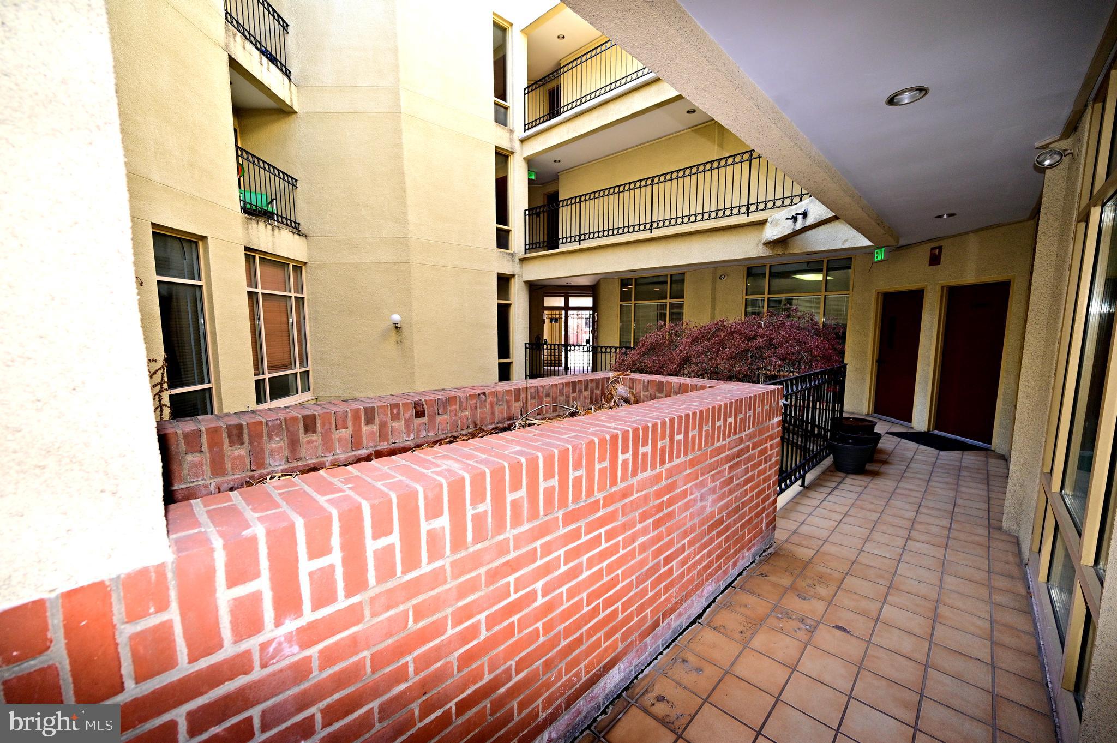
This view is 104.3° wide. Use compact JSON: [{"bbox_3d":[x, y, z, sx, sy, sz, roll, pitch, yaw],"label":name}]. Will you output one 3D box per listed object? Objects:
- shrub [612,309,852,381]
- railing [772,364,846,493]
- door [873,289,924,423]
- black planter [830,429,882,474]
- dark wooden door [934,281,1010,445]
[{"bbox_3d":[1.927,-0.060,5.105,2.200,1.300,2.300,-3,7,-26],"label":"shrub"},{"bbox_3d":[2.332,0.553,4.059,0.060,1.080,2.700,6,9,44],"label":"railing"},{"bbox_3d":[5.434,-0.250,6.871,0.060,2.040,0.910,0,7,-2],"label":"door"},{"bbox_3d":[3.117,0.883,4.612,0.400,0.310,0.410,6,9,44],"label":"black planter"},{"bbox_3d":[5.474,-0.117,5.715,0.060,2.040,0.910,0,7,-2],"label":"dark wooden door"}]

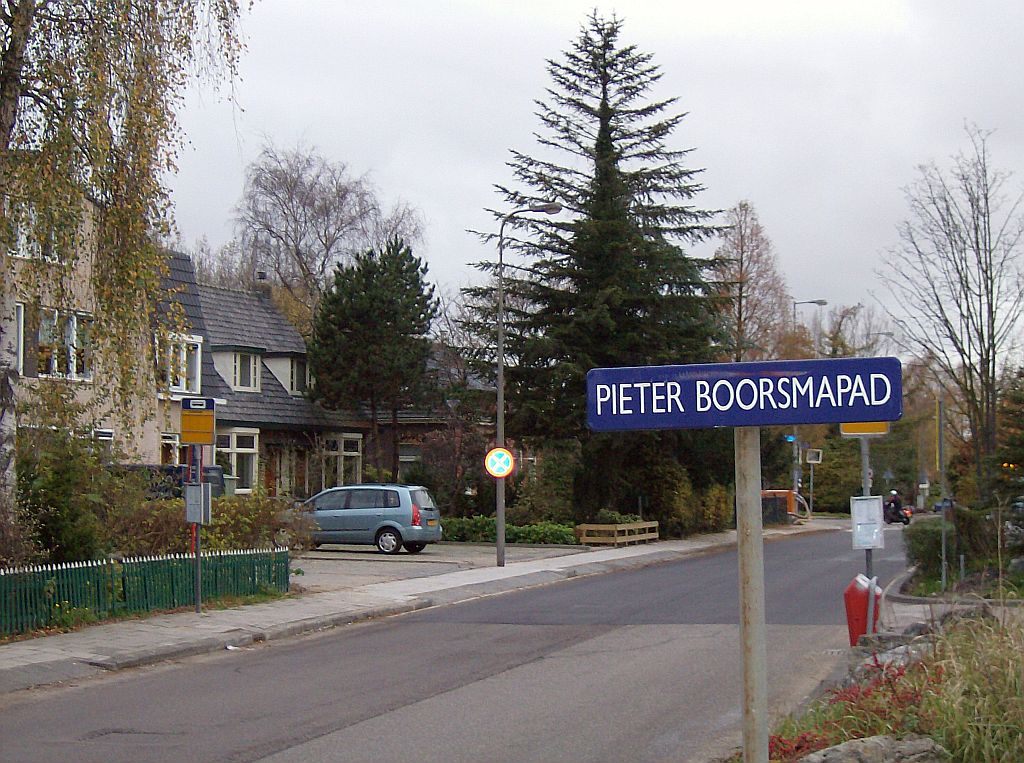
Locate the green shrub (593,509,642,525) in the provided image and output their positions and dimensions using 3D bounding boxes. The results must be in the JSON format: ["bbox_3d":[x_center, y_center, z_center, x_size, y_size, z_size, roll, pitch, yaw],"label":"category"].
[{"bbox_3d":[2.962,4.011,58.000,1.350,0.880,1.200,-1,-3,15],"label":"green shrub"}]

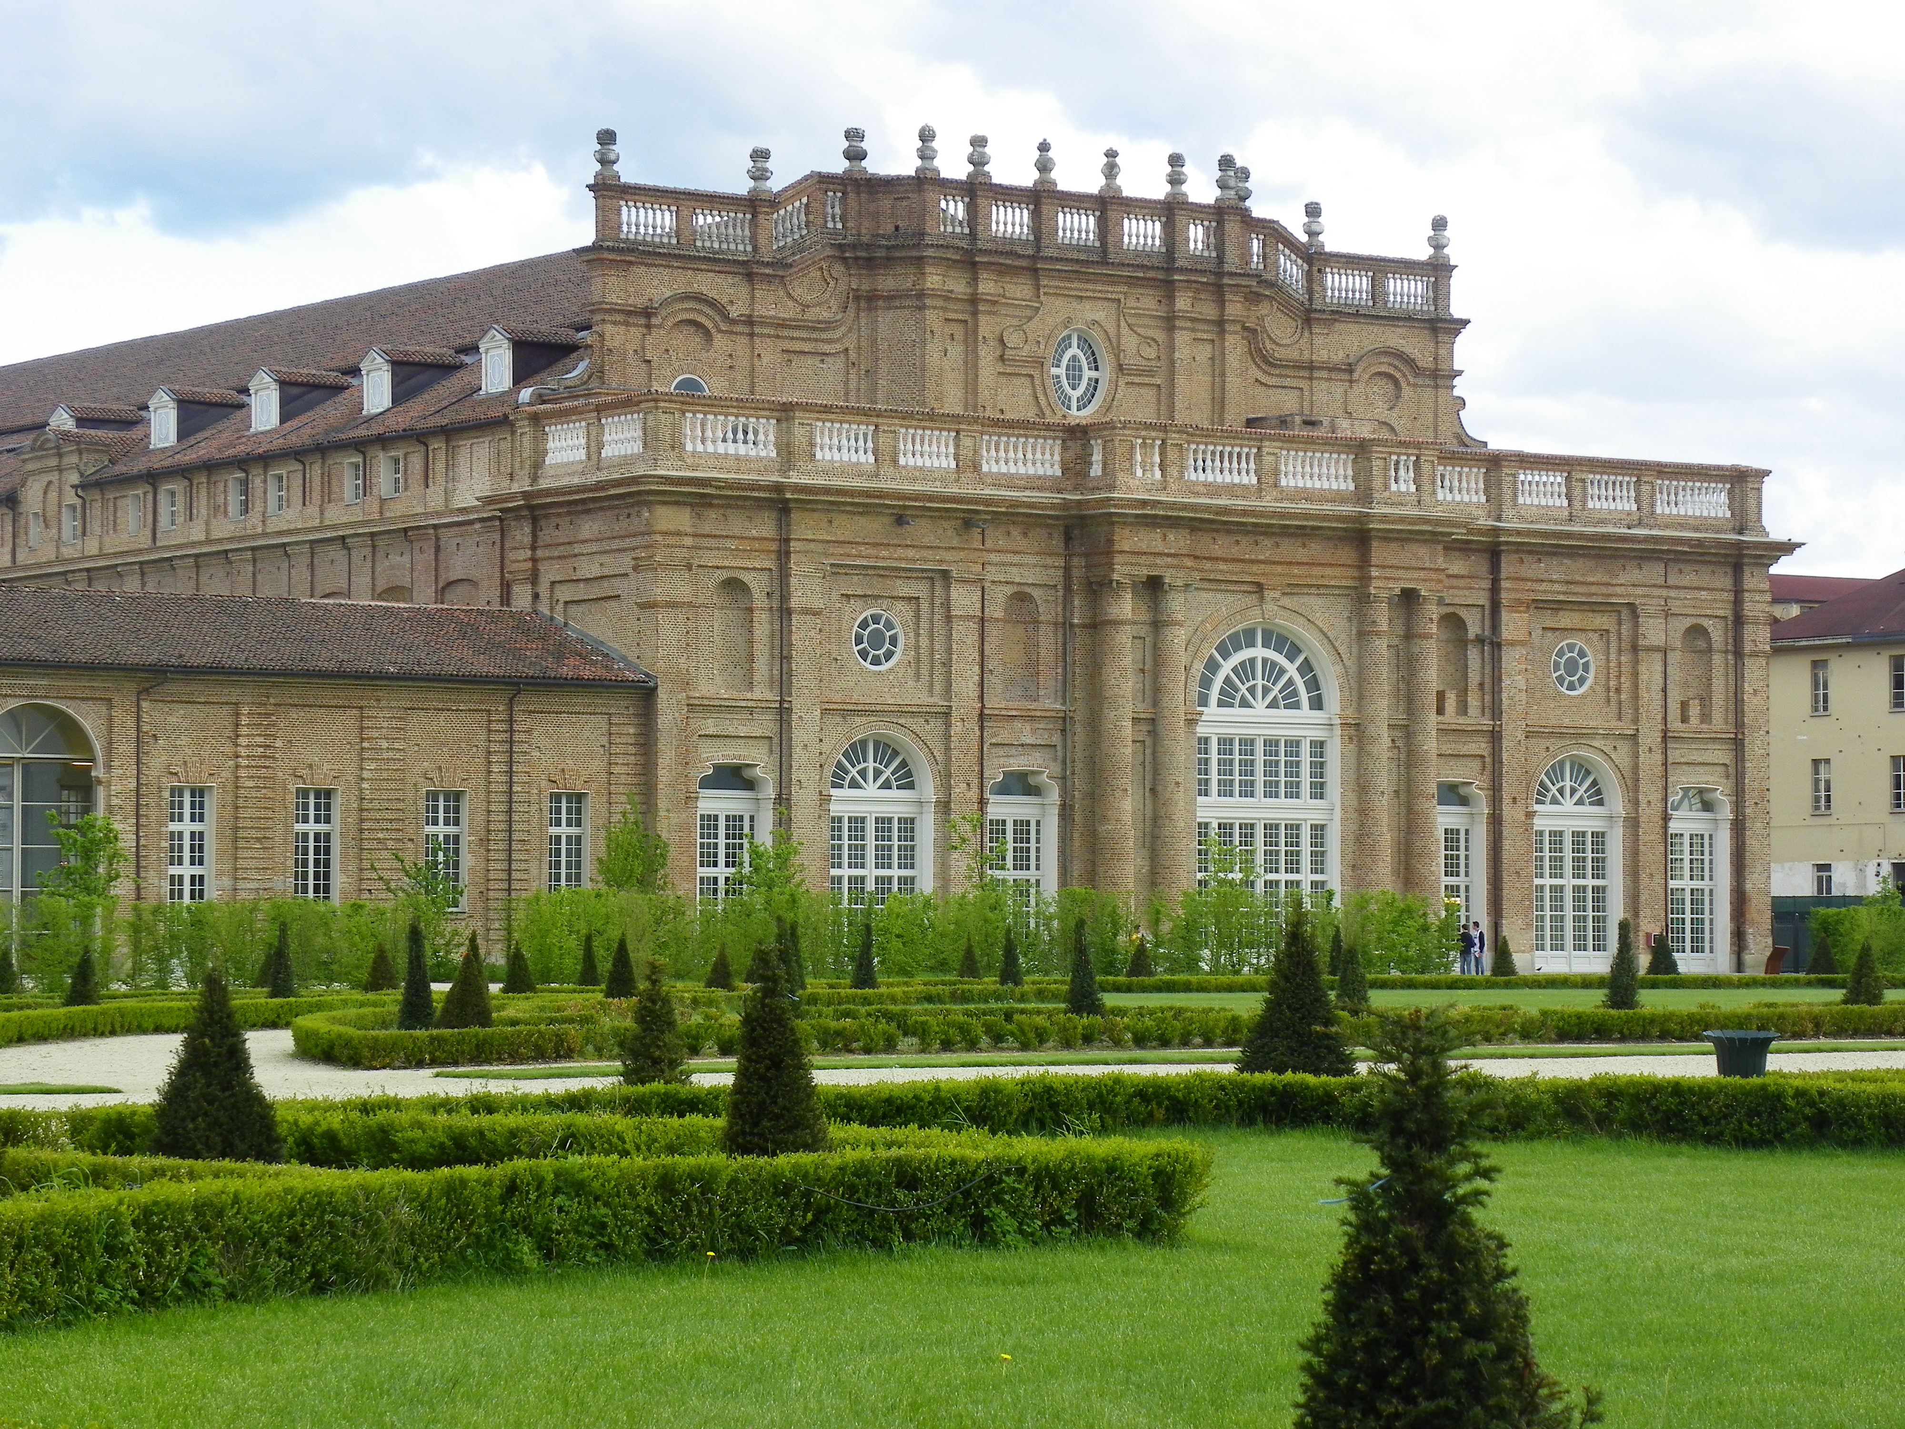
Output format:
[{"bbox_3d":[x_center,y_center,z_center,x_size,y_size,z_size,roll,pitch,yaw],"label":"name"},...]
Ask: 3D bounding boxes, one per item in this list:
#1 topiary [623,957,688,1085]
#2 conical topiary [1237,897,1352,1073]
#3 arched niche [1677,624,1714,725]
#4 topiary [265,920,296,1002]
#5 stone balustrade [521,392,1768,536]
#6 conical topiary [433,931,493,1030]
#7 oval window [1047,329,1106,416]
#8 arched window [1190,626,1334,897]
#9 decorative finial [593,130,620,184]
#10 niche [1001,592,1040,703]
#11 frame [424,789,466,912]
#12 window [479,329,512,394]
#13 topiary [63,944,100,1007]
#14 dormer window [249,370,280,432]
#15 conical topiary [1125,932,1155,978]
[{"bbox_3d":[-2.474,2.679,43.474,0.540,1.309,0.540,0,-2,0],"label":"topiary"},{"bbox_3d":[2.764,2.316,42.035,0.992,1.698,0.992,0,-2,0],"label":"conical topiary"},{"bbox_3d":[25.223,-1.335,178.209,1.482,3.449,0.500,2,-3,-34],"label":"arched niche"},{"bbox_3d":[-10.409,3.975,81.033,0.484,1.558,0.484,0,-2,0],"label":"topiary"},{"bbox_3d":[6.621,-6.417,142.145,37.802,2.127,7.742,2,-3,-35],"label":"stone balustrade"},{"bbox_3d":[-5.690,3.282,60.972,0.740,1.410,0.740,0,-2,-5],"label":"conical topiary"},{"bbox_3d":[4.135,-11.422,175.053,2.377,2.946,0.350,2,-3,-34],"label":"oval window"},{"bbox_3d":[8.442,2.102,140.186,4.325,9.149,0.800,2,-3,-35],"label":"arched window"},{"bbox_3d":[-10.829,-17.466,163.616,0.840,1.720,0.840,0,-2,0],"label":"decorative finial"},{"bbox_3d":[1.946,-2.037,159.763,1.400,3.410,0.500,2,-3,-35],"label":"niche"},{"bbox_3d":[-14.472,3.862,148.394,1.340,3.430,0.300,2,-3,-35],"label":"frame"},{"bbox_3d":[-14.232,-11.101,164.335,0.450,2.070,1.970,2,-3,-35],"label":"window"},{"bbox_3d":[-12.742,3.965,76.475,0.620,1.240,0.620,1,-2,-9],"label":"topiary"},{"bbox_3d":[-19.853,-9.143,152.378,0.600,1.837,1.911,2,-3,-35],"label":"dormer window"},{"bbox_3d":[4.461,5.848,123.973,0.700,1.355,0.700,0,-2,0],"label":"conical topiary"}]

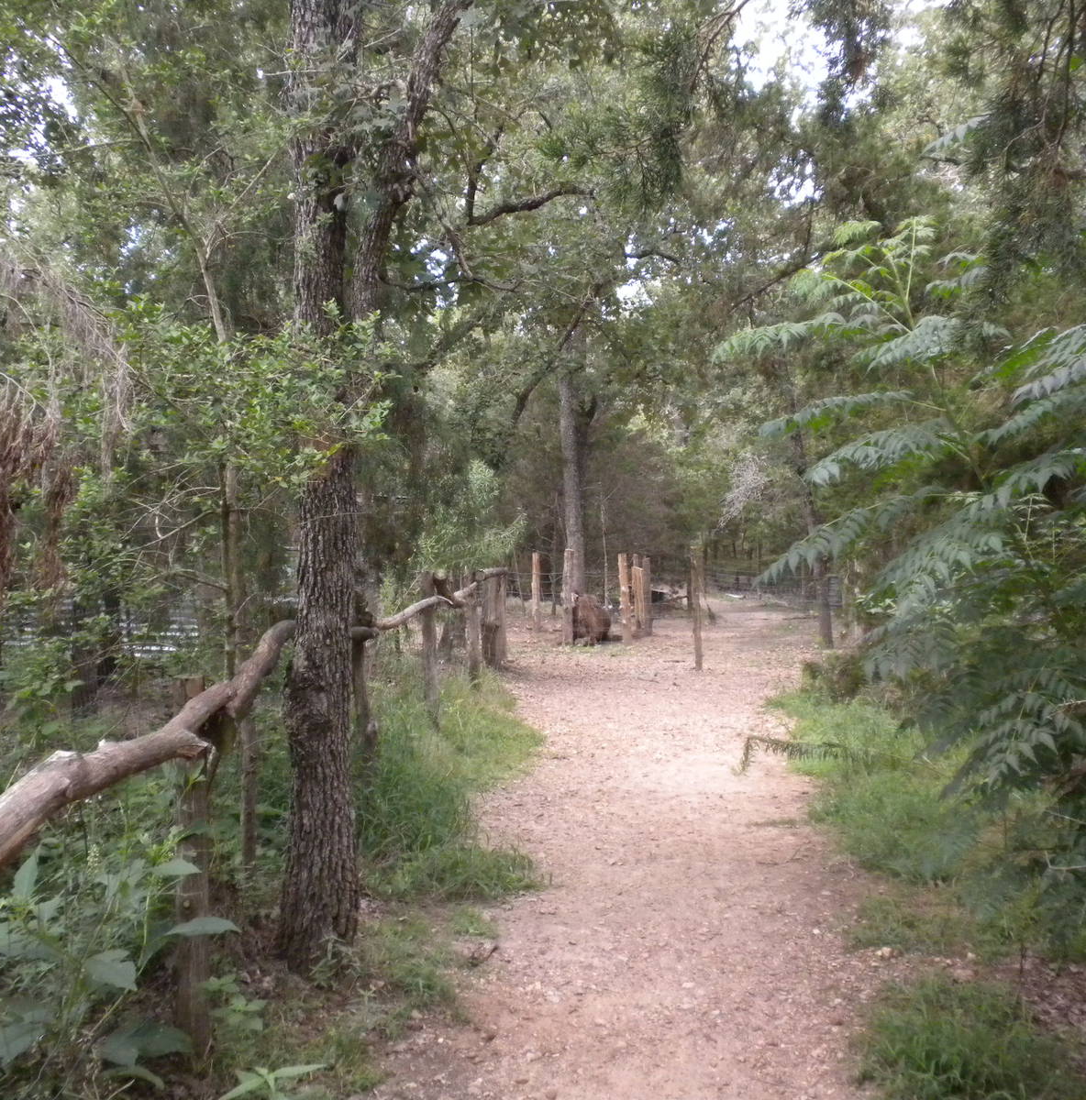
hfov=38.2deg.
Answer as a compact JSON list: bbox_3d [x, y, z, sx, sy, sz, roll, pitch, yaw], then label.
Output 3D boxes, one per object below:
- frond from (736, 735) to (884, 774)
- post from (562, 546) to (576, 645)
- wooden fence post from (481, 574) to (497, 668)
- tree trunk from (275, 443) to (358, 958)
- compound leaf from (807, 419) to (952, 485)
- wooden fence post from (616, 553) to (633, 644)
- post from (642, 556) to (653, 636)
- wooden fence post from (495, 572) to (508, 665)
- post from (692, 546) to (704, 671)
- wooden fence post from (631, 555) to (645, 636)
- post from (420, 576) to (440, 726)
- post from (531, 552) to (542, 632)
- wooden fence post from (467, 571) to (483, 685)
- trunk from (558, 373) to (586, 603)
[{"bbox_3d":[1.396,1.070,8.200,0.760,0.200,0.250,0,1,0],"label":"frond"},{"bbox_3d":[0.349,0.628,21.200,0.160,1.300,0.160,0,1,0],"label":"post"},{"bbox_3d":[-0.598,0.788,17.400,0.180,1.060,0.180,0,1,0],"label":"wooden fence post"},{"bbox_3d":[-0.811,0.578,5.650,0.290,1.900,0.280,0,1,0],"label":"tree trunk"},{"bbox_3d":[0.987,-0.287,4.600,0.430,0.190,0.220,0,1,0],"label":"compound leaf"},{"bbox_3d":[1.121,0.657,21.400,0.130,1.237,0.130,-3,1,0],"label":"wooden fence post"},{"bbox_3d":[1.491,0.652,22.300,0.140,1.160,0.140,0,1,0],"label":"post"},{"bbox_3d":[-0.468,0.774,17.800,0.115,1.041,0.115,-1,1,0],"label":"wooden fence post"},{"bbox_3d":[1.684,0.637,17.100,0.090,1.363,0.090,-2,1,0],"label":"post"},{"bbox_3d":[1.379,0.667,22.800,0.150,1.184,0.150,-2,1,0],"label":"wooden fence post"},{"bbox_3d":[-0.862,0.787,12.100,0.110,1.195,0.110,-3,1,0],"label":"post"},{"bbox_3d":[-0.092,0.622,23.000,0.140,1.190,0.140,0,1,0],"label":"post"},{"bbox_3d":[-0.683,0.770,15.500,0.125,1.123,0.125,-3,1,0],"label":"wooden fence post"},{"bbox_3d":[0.475,-0.895,25.500,0.320,4.164,0.320,-4,1,0],"label":"trunk"}]

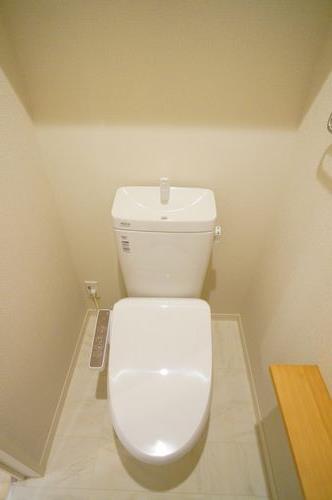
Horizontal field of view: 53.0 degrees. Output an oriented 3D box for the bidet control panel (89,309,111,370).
[{"bbox_3d":[-0.254,0.344,1.297,0.050,0.030,0.236,1,53,1],"label":"bidet control panel"}]

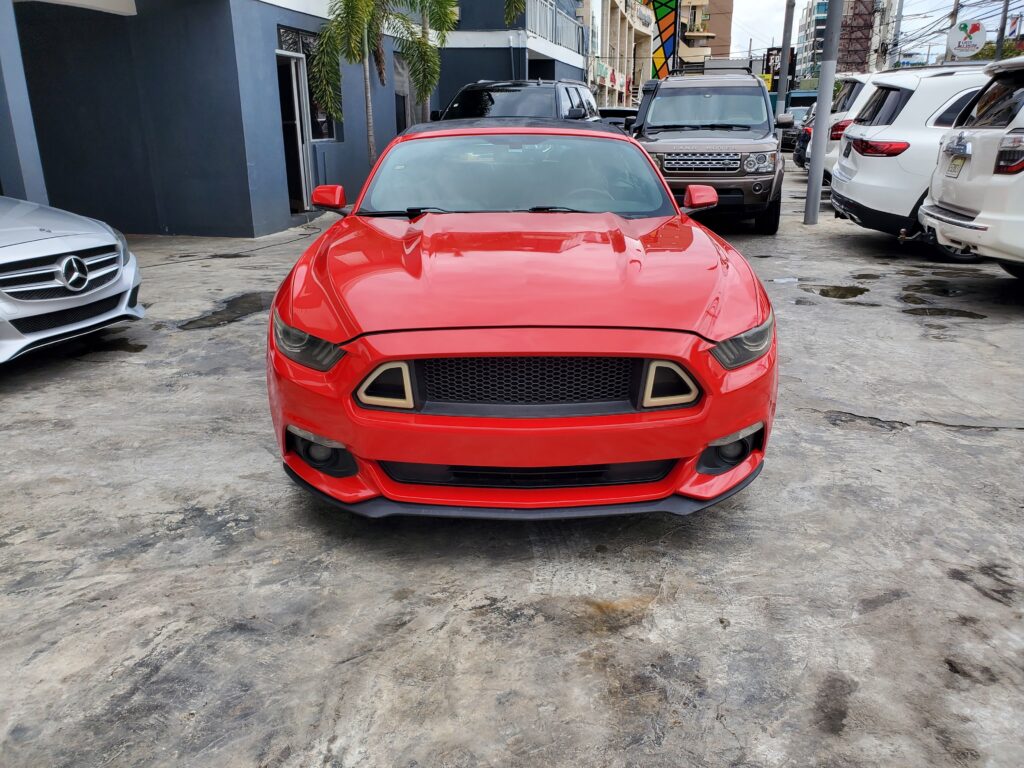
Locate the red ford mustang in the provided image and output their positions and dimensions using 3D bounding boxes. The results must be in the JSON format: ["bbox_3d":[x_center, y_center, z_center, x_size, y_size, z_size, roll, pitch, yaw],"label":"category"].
[{"bbox_3d":[0.020,-0.845,4.478,1.980,1.380,4.780,0,18,-1],"label":"red ford mustang"}]

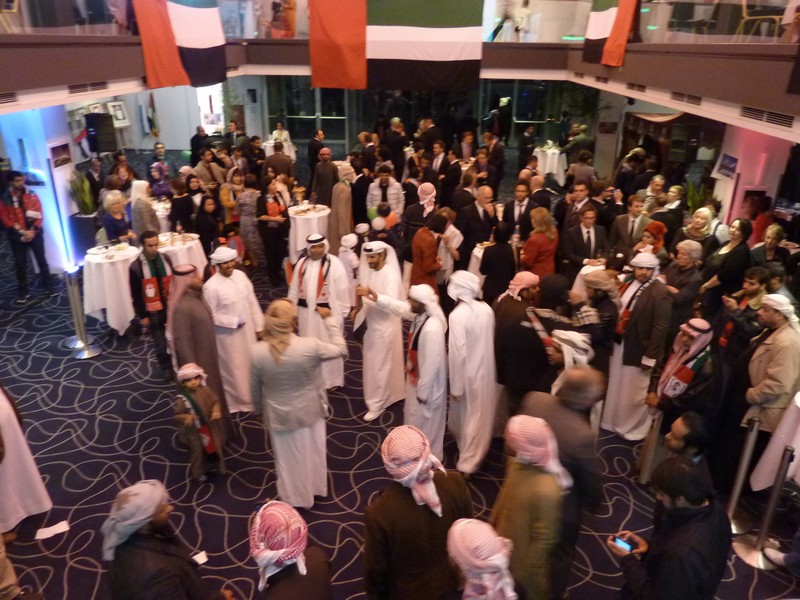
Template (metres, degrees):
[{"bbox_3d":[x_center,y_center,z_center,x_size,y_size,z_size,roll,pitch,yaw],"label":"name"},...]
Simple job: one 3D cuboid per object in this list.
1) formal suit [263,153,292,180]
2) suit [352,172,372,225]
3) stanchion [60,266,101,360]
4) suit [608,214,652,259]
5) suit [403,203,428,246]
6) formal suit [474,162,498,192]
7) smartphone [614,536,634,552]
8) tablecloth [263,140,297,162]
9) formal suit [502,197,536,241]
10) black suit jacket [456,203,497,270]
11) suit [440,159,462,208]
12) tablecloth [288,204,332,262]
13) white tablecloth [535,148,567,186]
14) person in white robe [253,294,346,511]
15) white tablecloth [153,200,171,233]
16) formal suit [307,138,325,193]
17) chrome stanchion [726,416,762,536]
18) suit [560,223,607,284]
[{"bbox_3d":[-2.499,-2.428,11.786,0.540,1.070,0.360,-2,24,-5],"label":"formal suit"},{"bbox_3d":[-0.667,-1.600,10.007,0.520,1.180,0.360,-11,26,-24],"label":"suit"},{"bbox_3d":[-3.781,0.150,6.778,0.350,0.980,0.350,1,24,0],"label":"stanchion"},{"bbox_3d":[3.018,-0.739,7.533,0.550,0.780,0.350,3,24,7],"label":"suit"},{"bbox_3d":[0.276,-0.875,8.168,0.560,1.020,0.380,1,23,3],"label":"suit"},{"bbox_3d":[1.653,-2.248,11.041,0.520,0.770,0.360,13,27,27],"label":"formal suit"},{"bbox_3d":[0.981,1.069,2.520,0.115,0.012,0.060,30,27,0],"label":"smartphone"},{"bbox_3d":[-3.069,-3.550,14.759,0.800,0.900,0.800,1,24,0],"label":"tablecloth"},{"bbox_3d":[1.750,-1.101,8.392,0.540,0.770,0.340,7,24,16],"label":"formal suit"},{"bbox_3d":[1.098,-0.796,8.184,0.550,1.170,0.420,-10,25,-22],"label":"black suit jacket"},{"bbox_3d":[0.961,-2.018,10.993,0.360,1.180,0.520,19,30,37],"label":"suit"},{"bbox_3d":[-1.471,-0.967,9.391,0.690,1.000,0.690,0,23,0],"label":"tablecloth"},{"bbox_3d":[3.643,-3.224,14.187,0.760,0.900,0.760,1,24,0],"label":"white tablecloth"},{"bbox_3d":[-0.781,0.819,4.363,0.700,1.780,0.480,2,24,4],"label":"person in white robe"},{"bbox_3d":[-3.657,-1.006,9.032,0.750,0.900,0.750,1,24,0],"label":"white tablecloth"},{"bbox_3d":[-1.770,-2.690,12.442,0.320,1.420,0.500,-8,25,-18],"label":"formal suit"},{"bbox_3d":[2.624,1.298,4.387,0.350,0.950,0.350,1,24,0],"label":"chrome stanchion"},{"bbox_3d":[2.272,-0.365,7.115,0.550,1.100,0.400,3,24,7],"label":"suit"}]

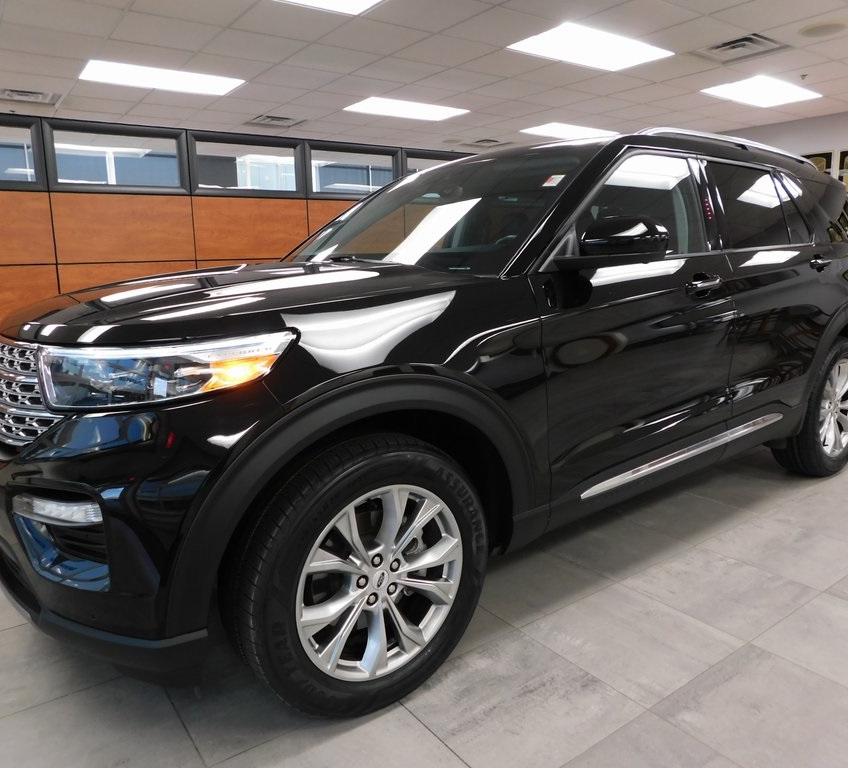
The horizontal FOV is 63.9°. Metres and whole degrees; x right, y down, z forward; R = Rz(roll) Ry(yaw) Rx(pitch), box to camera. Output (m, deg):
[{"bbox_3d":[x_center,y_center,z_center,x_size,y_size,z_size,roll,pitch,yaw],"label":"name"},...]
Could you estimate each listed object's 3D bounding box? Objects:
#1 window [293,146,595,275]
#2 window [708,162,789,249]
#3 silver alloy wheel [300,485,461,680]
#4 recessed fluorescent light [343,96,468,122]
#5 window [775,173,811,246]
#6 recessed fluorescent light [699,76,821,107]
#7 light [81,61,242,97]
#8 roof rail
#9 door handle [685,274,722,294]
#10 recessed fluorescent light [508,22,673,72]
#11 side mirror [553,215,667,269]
[{"bbox_3d":[-0.040,-0.718,2.886,1.534,0.183,1.018,12,52,50],"label":"window"},{"bbox_3d":[1.392,-0.763,2.935,0.664,0.387,0.050,-10,-8,-38],"label":"window"},{"bbox_3d":[-0.159,0.514,1.883,0.535,0.535,0.208,-9,13,-36],"label":"silver alloy wheel"},{"bbox_3d":[-0.170,-2.830,6.973,1.200,0.060,0.600,-9,13,-35],"label":"recessed fluorescent light"},{"bbox_3d":[1.701,-0.819,3.180,0.223,0.361,0.050,-10,-9,-38],"label":"window"},{"bbox_3d":[3.219,-2.796,6.439,1.200,0.060,0.600,-9,13,-35],"label":"recessed fluorescent light"},{"bbox_3d":[-2.131,-2.530,5.576,1.200,0.060,0.600,-9,13,-35],"label":"light"},{"bbox_3d":[1.573,-1.158,3.358,1.800,0.090,0.060,-10,14,-38],"label":"roof rail"},{"bbox_3d":[1.063,-0.380,2.584,0.238,0.044,0.054,-10,14,-38],"label":"door handle"},{"bbox_3d":[1.258,-2.496,5.041,1.200,0.060,0.600,-9,13,-35],"label":"recessed fluorescent light"},{"bbox_3d":[0.595,-0.449,2.137,0.250,0.175,0.260,-10,14,-38],"label":"side mirror"}]

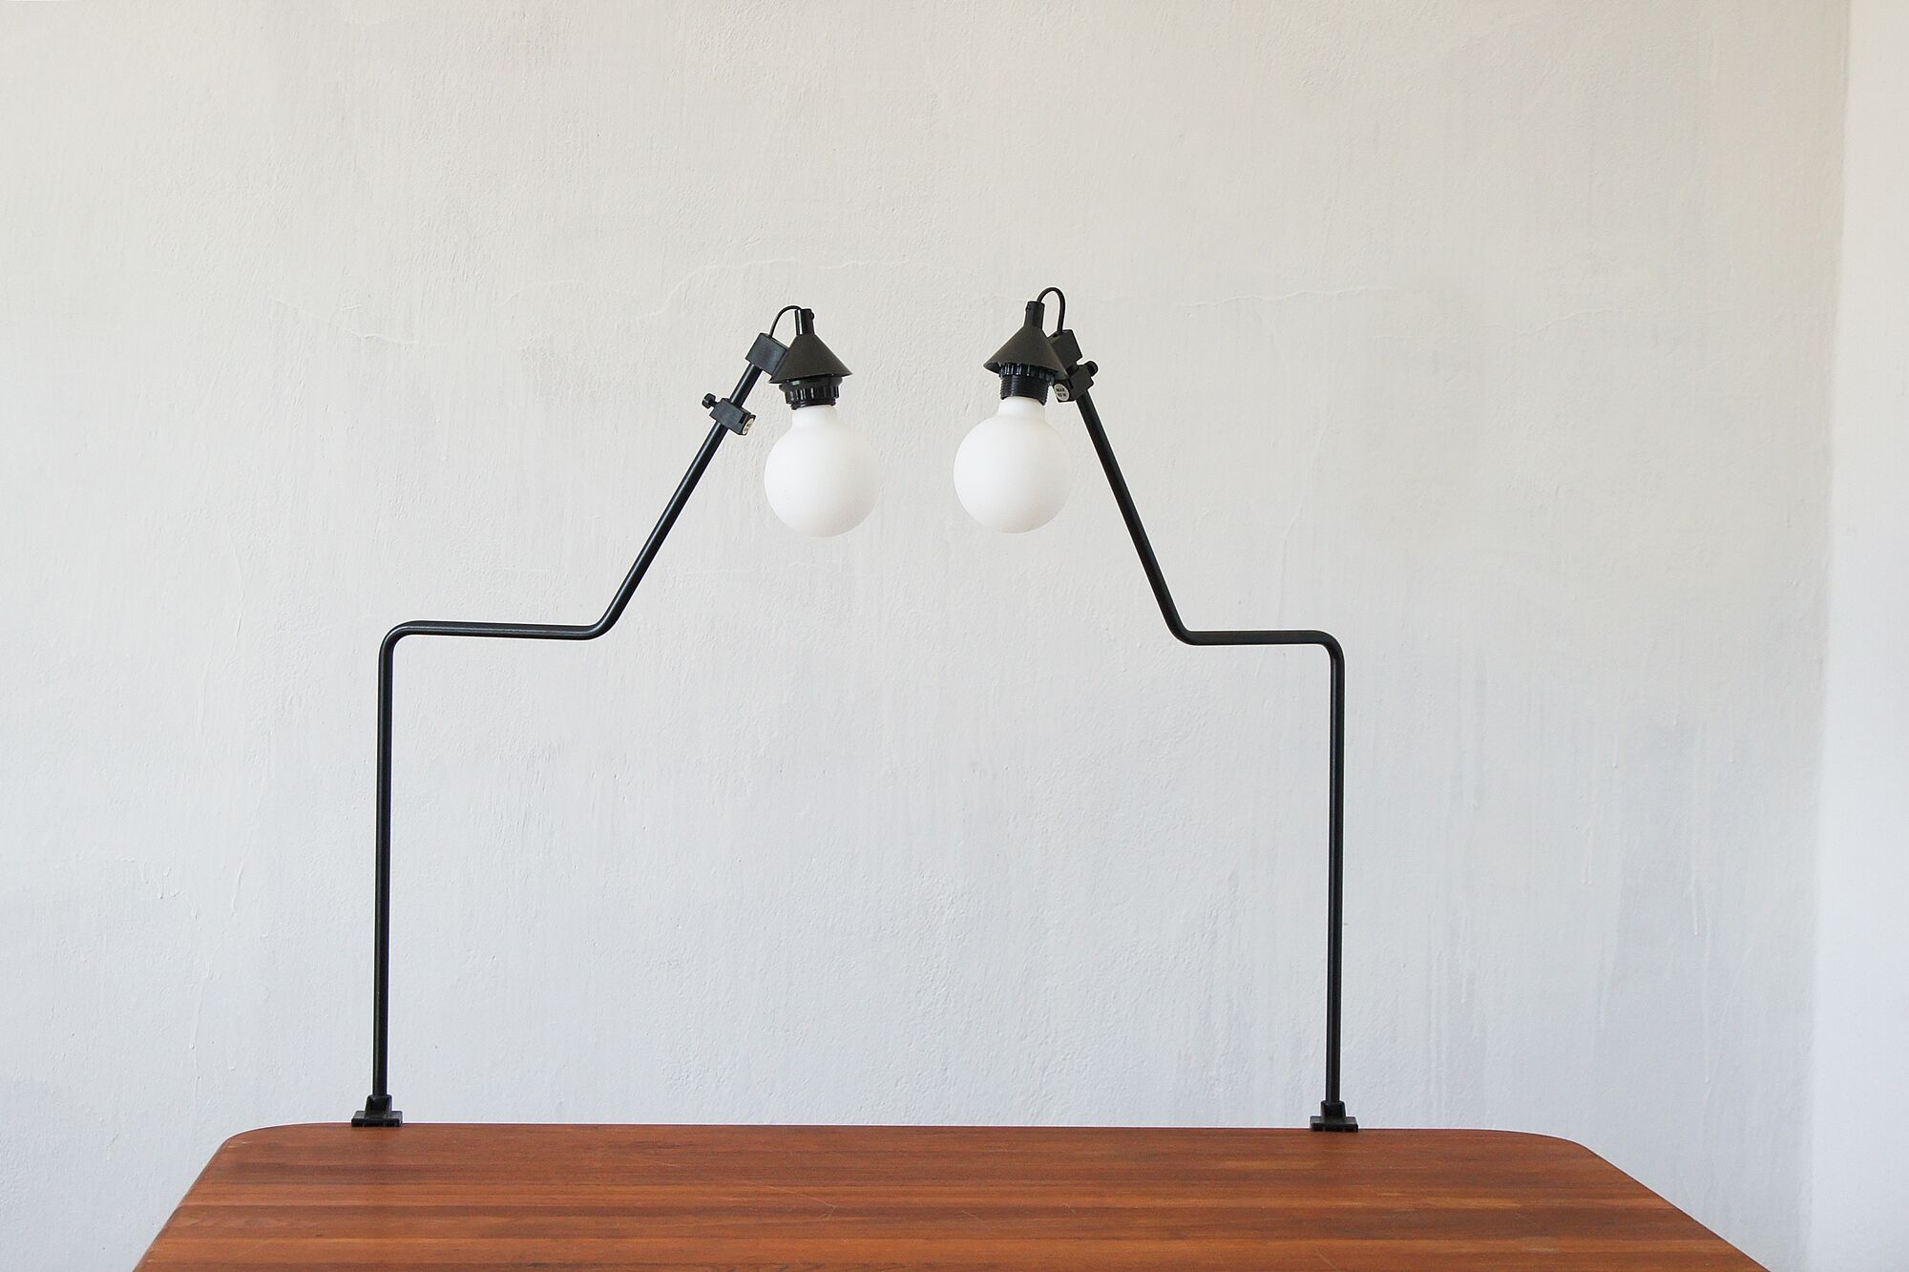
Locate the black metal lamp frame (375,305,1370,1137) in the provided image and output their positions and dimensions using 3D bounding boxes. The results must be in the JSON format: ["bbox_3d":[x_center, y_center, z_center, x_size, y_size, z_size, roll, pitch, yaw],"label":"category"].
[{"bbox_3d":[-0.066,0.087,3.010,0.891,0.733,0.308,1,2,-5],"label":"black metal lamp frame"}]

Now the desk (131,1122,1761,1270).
[{"bbox_3d":[-0.015,0.818,2.797,1.184,0.737,0.760,1,2,-5],"label":"desk"}]

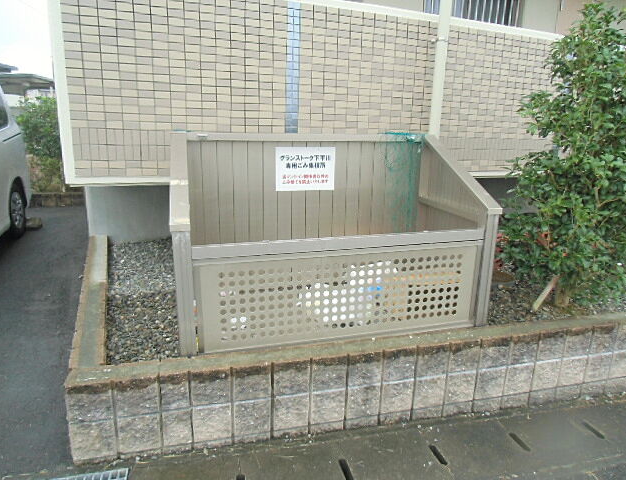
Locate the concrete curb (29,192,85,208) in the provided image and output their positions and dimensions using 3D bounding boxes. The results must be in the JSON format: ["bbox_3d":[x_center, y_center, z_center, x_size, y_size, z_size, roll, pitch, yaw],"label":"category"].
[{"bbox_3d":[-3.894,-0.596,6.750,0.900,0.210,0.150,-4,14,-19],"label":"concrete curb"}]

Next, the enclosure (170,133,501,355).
[{"bbox_3d":[0.112,-0.076,2.825,1.902,1.159,0.804,-3,13,-15],"label":"enclosure"}]

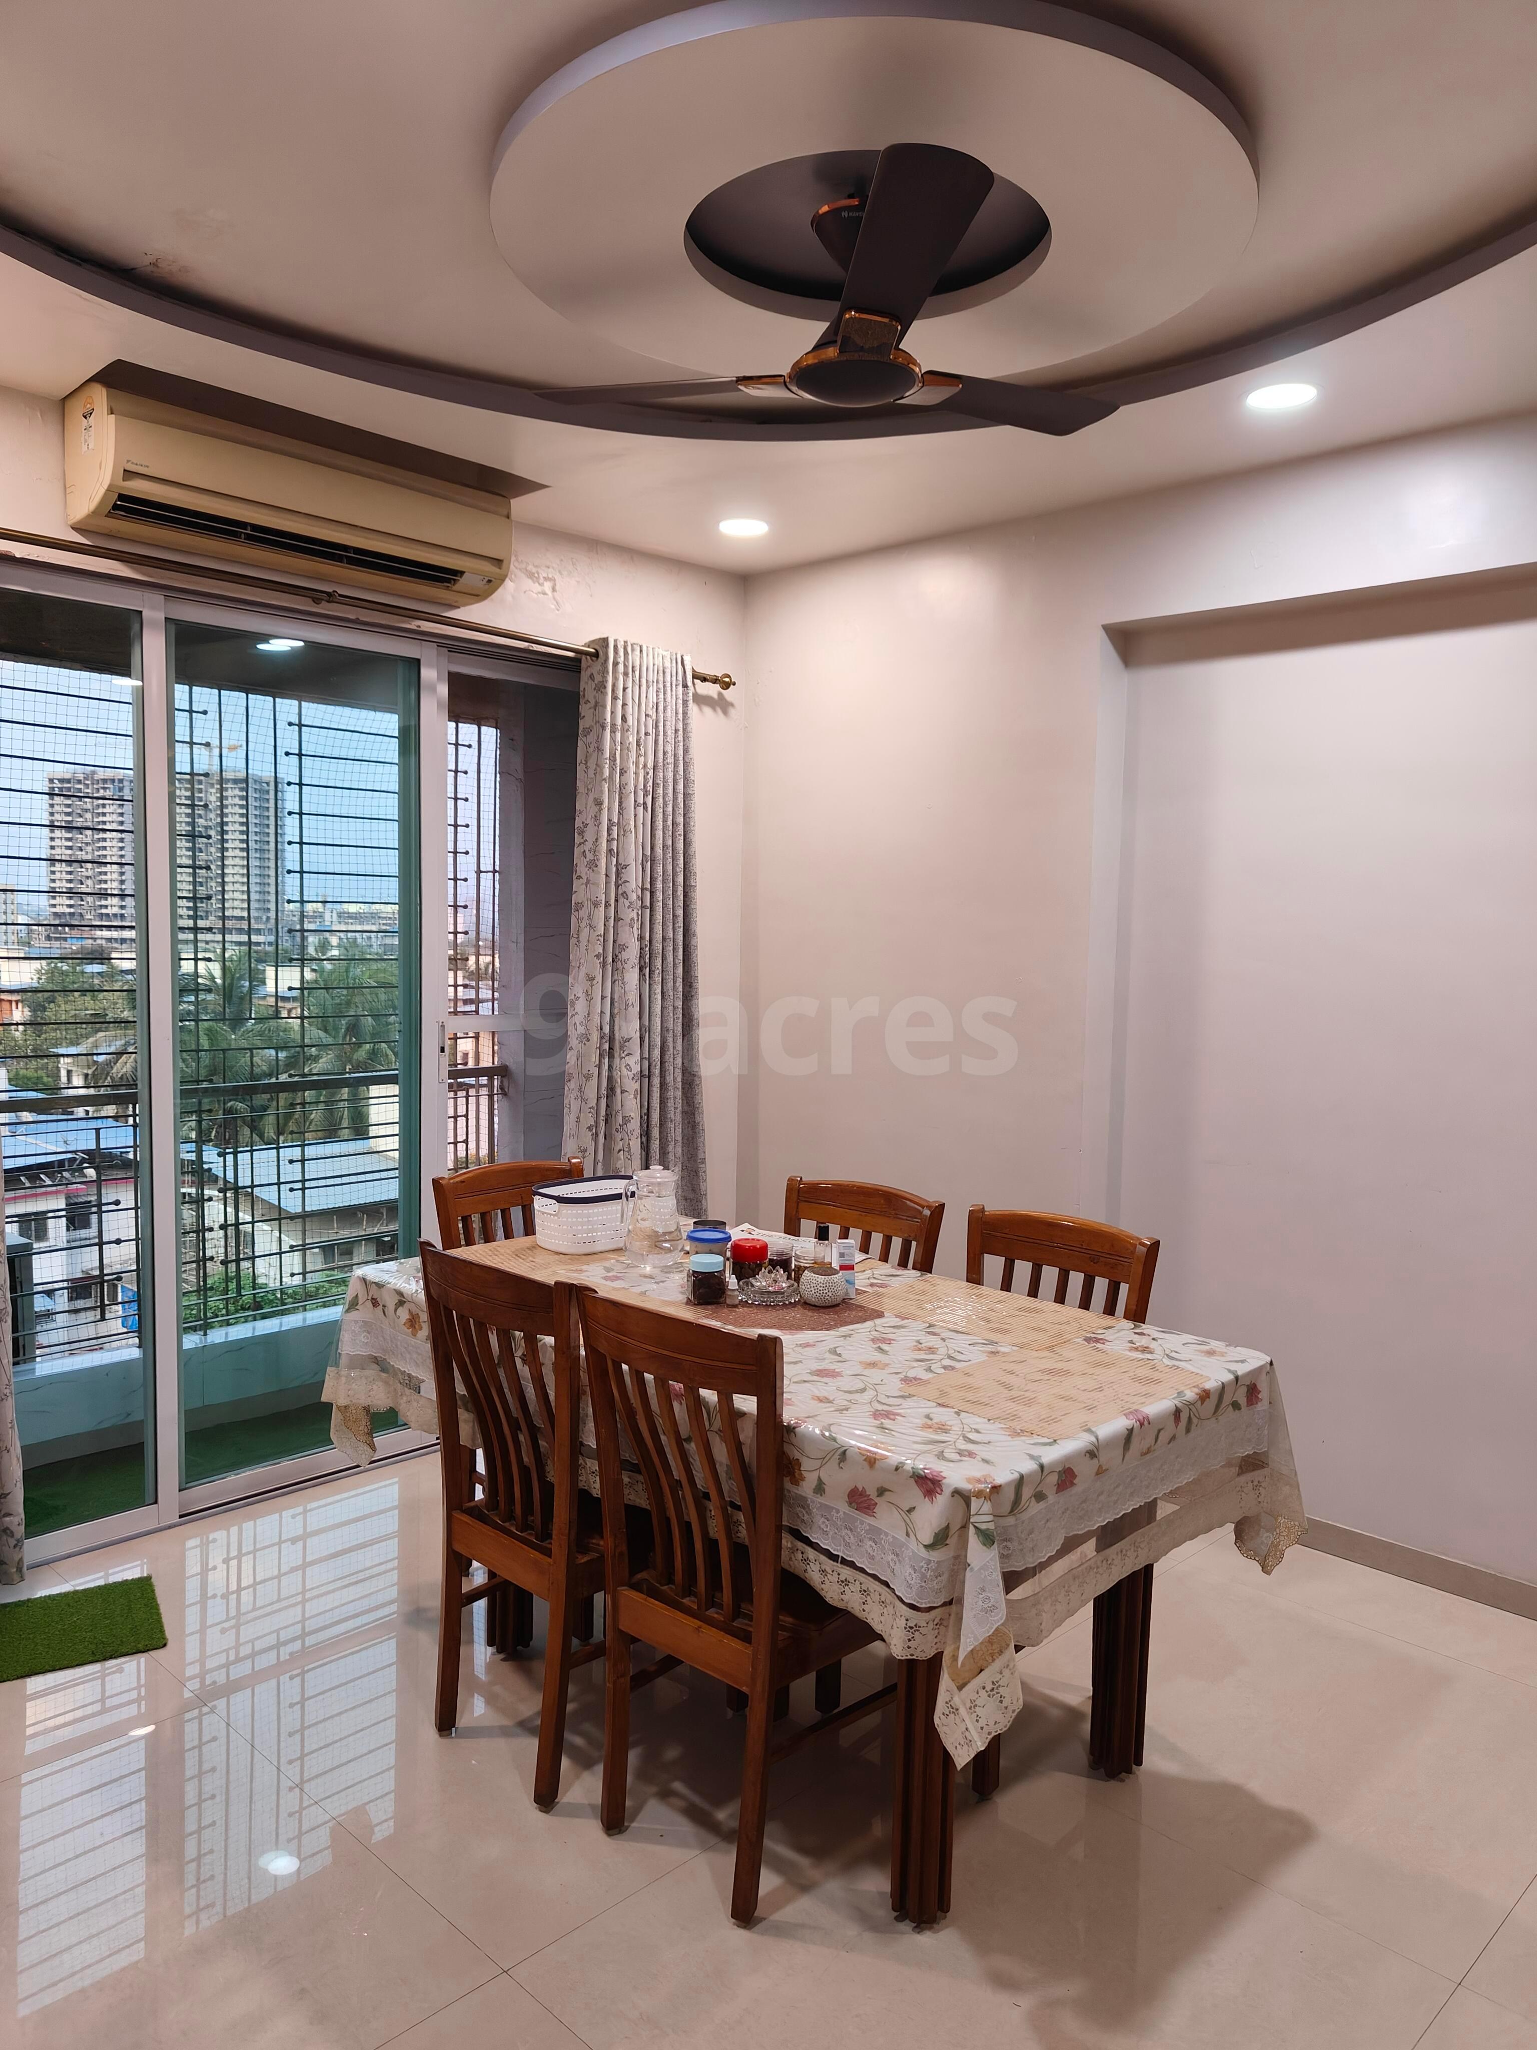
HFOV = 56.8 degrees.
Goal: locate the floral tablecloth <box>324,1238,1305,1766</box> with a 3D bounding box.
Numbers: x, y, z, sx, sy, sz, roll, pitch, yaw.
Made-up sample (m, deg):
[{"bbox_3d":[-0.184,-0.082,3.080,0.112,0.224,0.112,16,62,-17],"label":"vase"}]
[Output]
[{"bbox_3d":[0.013,0.733,2.775,1.700,0.370,0.980,5,6,44],"label":"floral tablecloth"}]

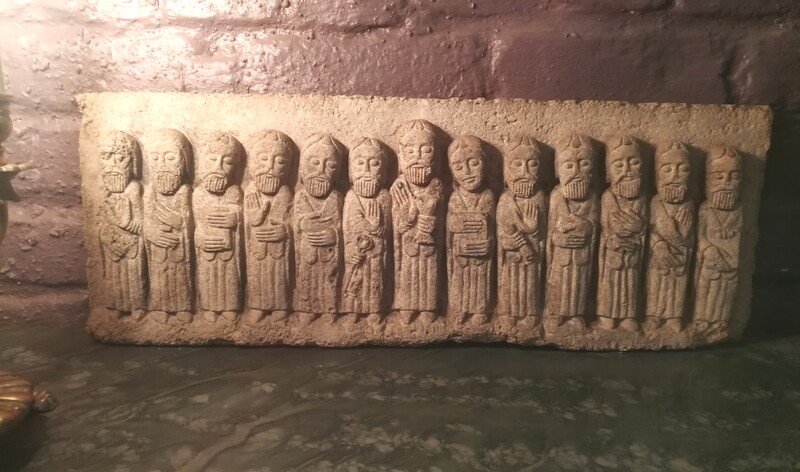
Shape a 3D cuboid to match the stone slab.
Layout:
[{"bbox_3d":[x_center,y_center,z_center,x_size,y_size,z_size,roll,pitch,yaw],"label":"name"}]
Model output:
[{"bbox_3d":[0.019,-0.009,0.524,0.572,0.208,0.045,1,9,0],"label":"stone slab"}]

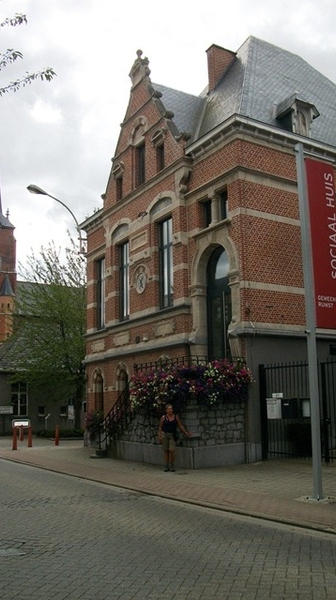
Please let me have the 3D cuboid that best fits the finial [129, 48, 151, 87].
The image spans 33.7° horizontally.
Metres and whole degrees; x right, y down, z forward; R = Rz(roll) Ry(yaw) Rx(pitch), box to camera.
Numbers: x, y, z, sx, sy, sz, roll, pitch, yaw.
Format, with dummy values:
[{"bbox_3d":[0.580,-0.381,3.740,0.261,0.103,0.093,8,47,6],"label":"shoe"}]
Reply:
[{"bbox_3d":[-1.133,-9.702,23.259,0.500,1.700,1.300,6,-13,-31],"label":"finial"}]

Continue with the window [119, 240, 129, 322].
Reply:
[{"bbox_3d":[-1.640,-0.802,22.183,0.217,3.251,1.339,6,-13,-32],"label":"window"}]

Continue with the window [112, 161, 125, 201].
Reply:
[{"bbox_3d":[-1.993,-4.865,23.026,0.236,1.542,0.763,6,-13,-32],"label":"window"}]

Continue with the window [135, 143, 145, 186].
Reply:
[{"bbox_3d":[-0.944,-5.281,21.532,0.217,1.559,0.708,6,-13,-32],"label":"window"}]

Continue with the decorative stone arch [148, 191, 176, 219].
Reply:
[{"bbox_3d":[-0.162,-3.402,19.771,0.325,0.778,1.830,6,-13,-32],"label":"decorative stone arch"}]

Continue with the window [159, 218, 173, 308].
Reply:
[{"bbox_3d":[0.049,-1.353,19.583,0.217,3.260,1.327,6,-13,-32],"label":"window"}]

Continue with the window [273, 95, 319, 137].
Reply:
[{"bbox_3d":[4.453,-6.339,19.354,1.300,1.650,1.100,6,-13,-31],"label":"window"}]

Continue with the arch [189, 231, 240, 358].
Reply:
[{"bbox_3d":[1.531,0.046,17.102,0.492,4.334,2.561,6,-13,-32],"label":"arch"}]

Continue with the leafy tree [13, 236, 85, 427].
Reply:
[{"bbox_3d":[-5.828,1.995,34.156,7.000,12.234,6.800,6,-13,-31],"label":"leafy tree"}]

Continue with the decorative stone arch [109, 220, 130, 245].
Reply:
[{"bbox_3d":[-1.953,-2.833,23.042,0.280,0.950,1.800,6,-13,-31],"label":"decorative stone arch"}]

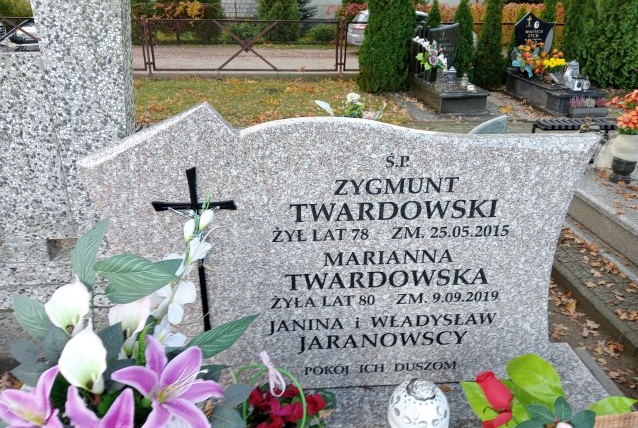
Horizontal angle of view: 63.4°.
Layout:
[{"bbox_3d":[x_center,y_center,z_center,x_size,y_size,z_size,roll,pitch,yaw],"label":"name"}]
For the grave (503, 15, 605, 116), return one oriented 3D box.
[{"bbox_3d":[3.976,-2.574,8.641,0.810,1.401,2.130,-1,24,-5],"label":"grave"}]

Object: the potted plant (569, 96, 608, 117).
[{"bbox_3d":[4.128,-1.655,7.938,0.570,0.298,0.190,-2,24,-5],"label":"potted plant"}]

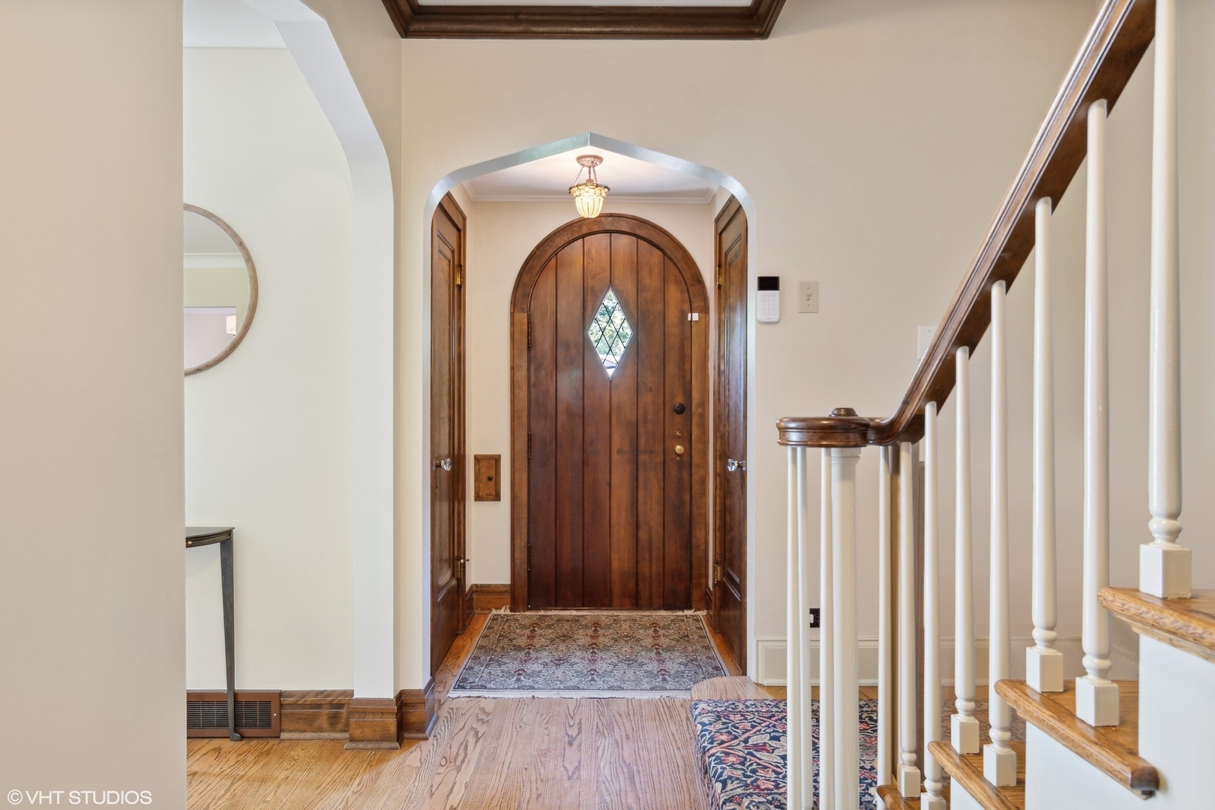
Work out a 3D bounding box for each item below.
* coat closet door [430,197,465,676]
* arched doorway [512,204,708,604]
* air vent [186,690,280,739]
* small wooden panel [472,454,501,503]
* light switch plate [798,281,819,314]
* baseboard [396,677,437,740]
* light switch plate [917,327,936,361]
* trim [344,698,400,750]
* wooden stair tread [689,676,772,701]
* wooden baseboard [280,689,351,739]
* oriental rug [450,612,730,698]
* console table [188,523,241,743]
[{"bbox_3d":[-0.775,0.140,3.370,0.050,2.060,0.670,0,0,-1],"label":"coat closet door"},{"bbox_3d":[0.012,0.045,4.050,1.125,2.250,0.130,0,0,-1],"label":"arched doorway"},{"bbox_3d":[-1.335,1.088,2.495,0.385,0.165,0.030,0,0,-1],"label":"air vent"},{"bbox_3d":[-0.676,0.415,4.005,0.150,0.267,0.028,0,0,-1],"label":"small wooden panel"},{"bbox_3d":[0.722,-0.385,2.532,0.070,0.115,0.010,0,0,-1],"label":"light switch plate"},{"bbox_3d":[-0.675,1.076,2.530,0.108,0.168,0.150,0,0,0],"label":"baseboard"},{"bbox_3d":[1.151,-0.220,2.532,0.079,0.122,0.009,0,0,-1],"label":"light switch plate"},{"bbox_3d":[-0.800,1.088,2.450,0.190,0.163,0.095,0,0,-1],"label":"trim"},{"bbox_3d":[0.430,0.990,2.420,0.300,0.036,0.240,0,0,0],"label":"wooden stair tread"},{"bbox_3d":[-1.000,1.076,2.472,0.265,0.168,0.030,0,0,0],"label":"wooden baseboard"},{"bbox_3d":[-0.053,1.155,3.375,1.160,0.010,1.140,0,0,0],"label":"oriental rug"},{"bbox_3d":[-1.535,0.790,2.310,0.550,0.738,0.285,0,0,0],"label":"console table"}]

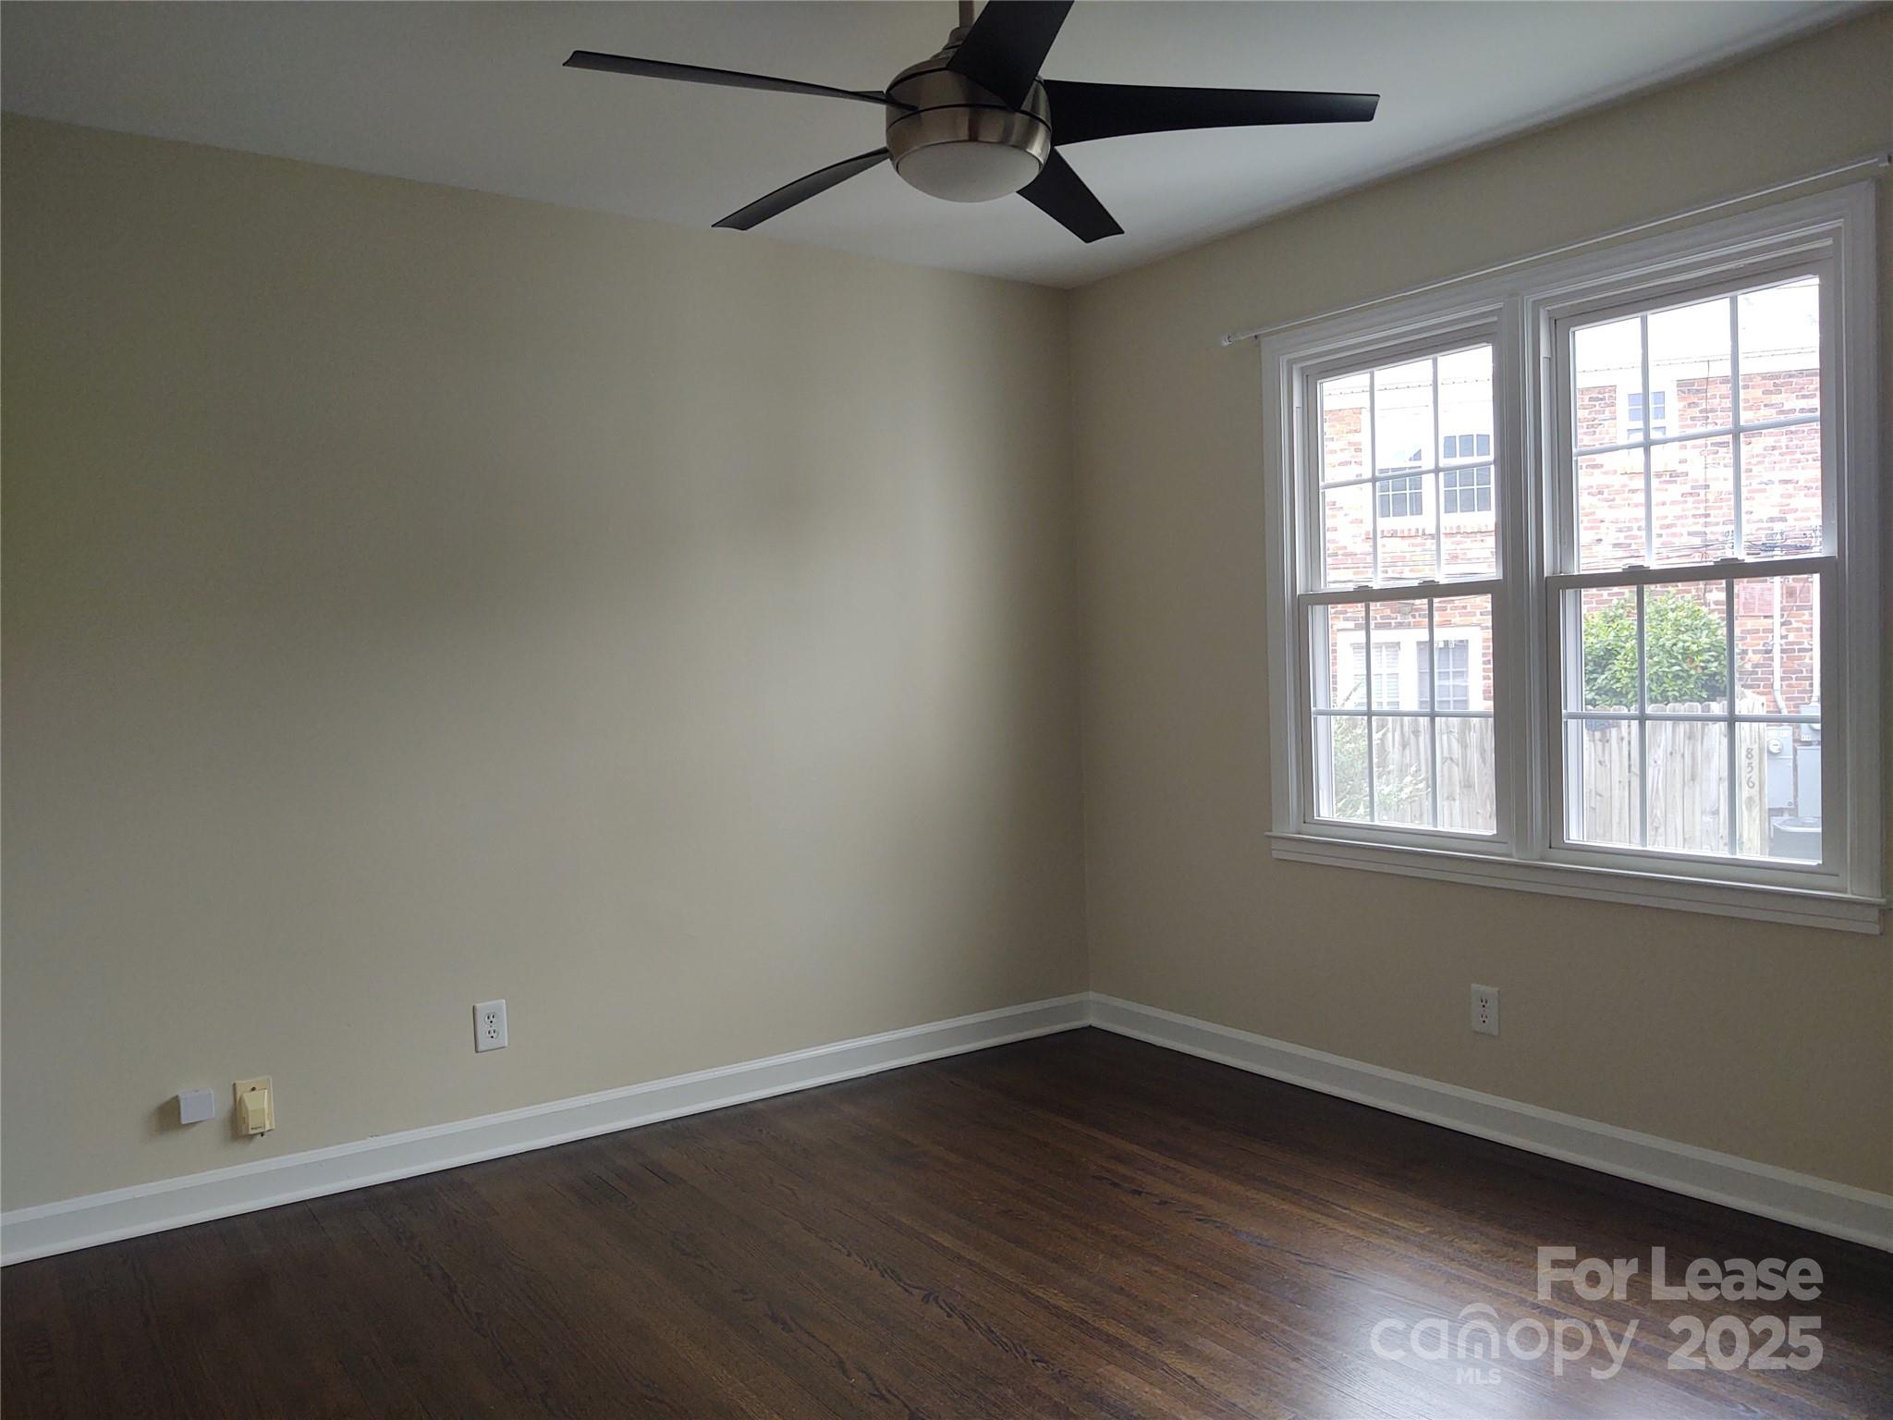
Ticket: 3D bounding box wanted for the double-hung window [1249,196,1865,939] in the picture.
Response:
[{"bbox_3d":[1.406,-0.306,3.584,0.120,1.475,1.600,-3,2,-35],"label":"double-hung window"}]

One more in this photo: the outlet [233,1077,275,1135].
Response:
[{"bbox_3d":[-1.599,0.915,3.414,0.079,0.122,0.035,-3,2,-35],"label":"outlet"}]

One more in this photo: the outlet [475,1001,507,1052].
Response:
[{"bbox_3d":[-1.155,0.803,3.746,0.078,0.122,0.008,-3,2,-35],"label":"outlet"}]

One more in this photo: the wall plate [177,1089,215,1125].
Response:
[{"bbox_3d":[-1.699,0.900,3.347,0.062,0.059,0.028,-3,2,-35],"label":"wall plate"}]

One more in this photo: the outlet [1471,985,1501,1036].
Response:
[{"bbox_3d":[1.346,0.750,3.688,0.008,0.122,0.078,-3,2,-35],"label":"outlet"}]

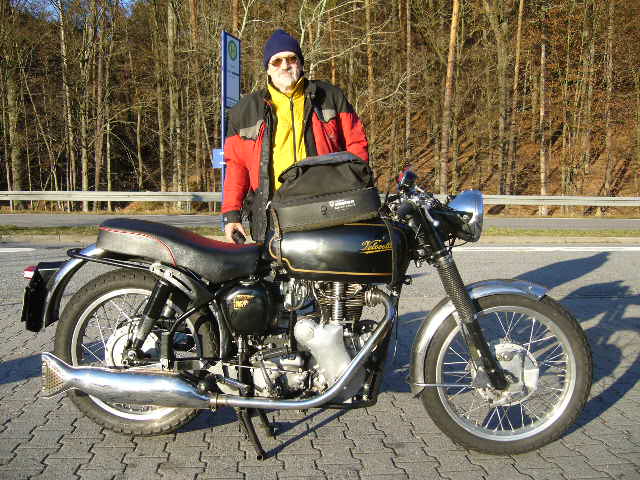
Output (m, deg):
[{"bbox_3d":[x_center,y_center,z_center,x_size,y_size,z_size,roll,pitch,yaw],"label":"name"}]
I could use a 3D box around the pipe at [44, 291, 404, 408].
[{"bbox_3d":[-0.366,0.383,2.308,1.242,0.413,0.238,1,3,2],"label":"pipe"}]

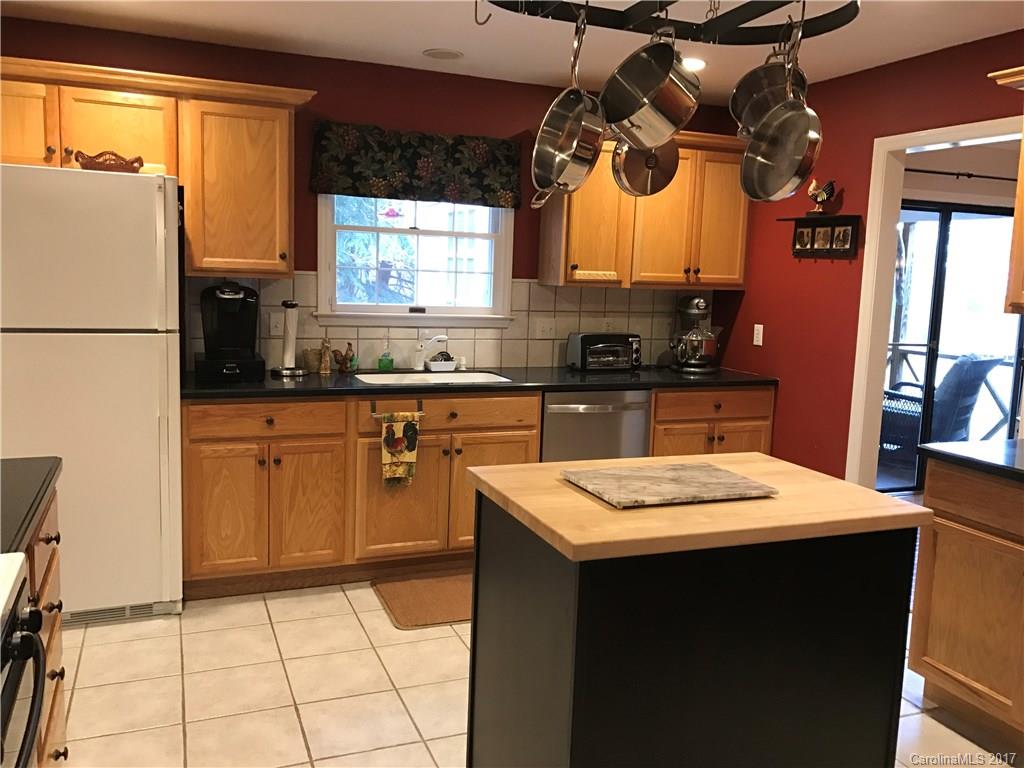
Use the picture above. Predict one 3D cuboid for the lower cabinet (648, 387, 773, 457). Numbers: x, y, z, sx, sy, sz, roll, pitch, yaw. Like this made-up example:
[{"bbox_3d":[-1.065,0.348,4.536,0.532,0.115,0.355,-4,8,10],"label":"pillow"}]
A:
[{"bbox_3d":[0.938,0.418,4.622,0.755,0.878,0.620,-1,8,-22],"label":"lower cabinet"}]

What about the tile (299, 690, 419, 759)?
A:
[{"bbox_3d":[-0.483,1.070,2.610,0.331,0.010,0.331,-1,8,-22],"label":"tile"}]

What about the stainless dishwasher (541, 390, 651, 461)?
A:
[{"bbox_3d":[0.315,0.437,4.339,0.598,0.868,0.620,-1,8,-22],"label":"stainless dishwasher"}]

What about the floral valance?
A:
[{"bbox_3d":[-0.454,-1.077,4.124,1.047,0.337,0.111,-1,8,-22],"label":"floral valance"}]

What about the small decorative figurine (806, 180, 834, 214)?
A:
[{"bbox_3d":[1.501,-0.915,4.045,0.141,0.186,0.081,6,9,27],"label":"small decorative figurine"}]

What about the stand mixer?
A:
[{"bbox_3d":[1.029,-0.285,4.710,0.267,0.413,0.337,1,8,-6],"label":"stand mixer"}]

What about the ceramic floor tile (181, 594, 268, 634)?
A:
[{"bbox_3d":[-1.194,0.955,3.446,0.332,0.010,0.332,-1,8,-22],"label":"ceramic floor tile"}]

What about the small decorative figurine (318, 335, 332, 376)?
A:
[{"bbox_3d":[-0.908,-0.141,4.028,0.054,0.178,0.052,-1,8,-23],"label":"small decorative figurine"}]

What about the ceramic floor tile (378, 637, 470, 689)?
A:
[{"bbox_3d":[-0.305,1.026,3.059,0.330,0.010,0.330,-1,8,-23],"label":"ceramic floor tile"}]

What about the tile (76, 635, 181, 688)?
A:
[{"bbox_3d":[-1.365,0.999,2.978,0.330,0.010,0.330,-1,8,-23],"label":"tile"}]

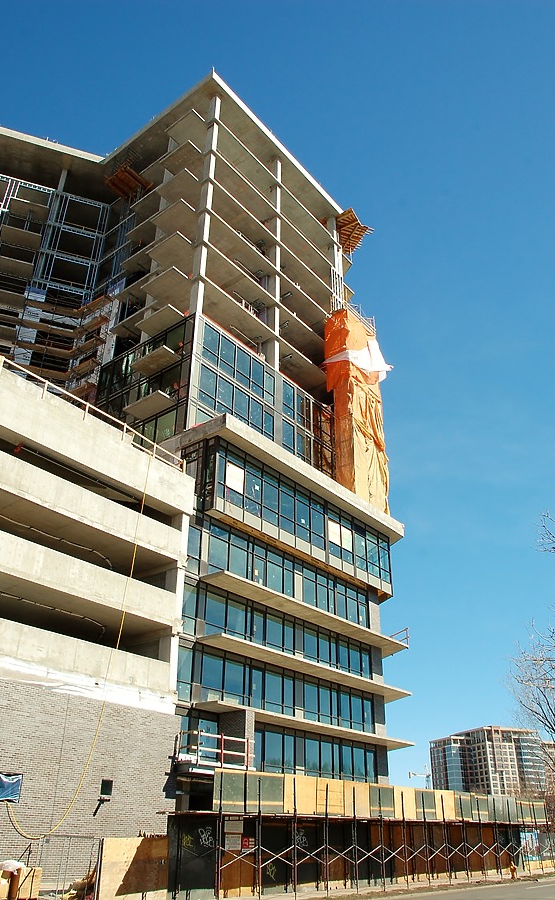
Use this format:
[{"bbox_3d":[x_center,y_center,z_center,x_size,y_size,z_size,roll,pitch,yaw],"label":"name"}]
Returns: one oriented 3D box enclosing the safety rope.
[{"bbox_3d":[-7.420,6.298,27.257,0.250,16.300,4.250,-23,-38,33],"label":"safety rope"}]

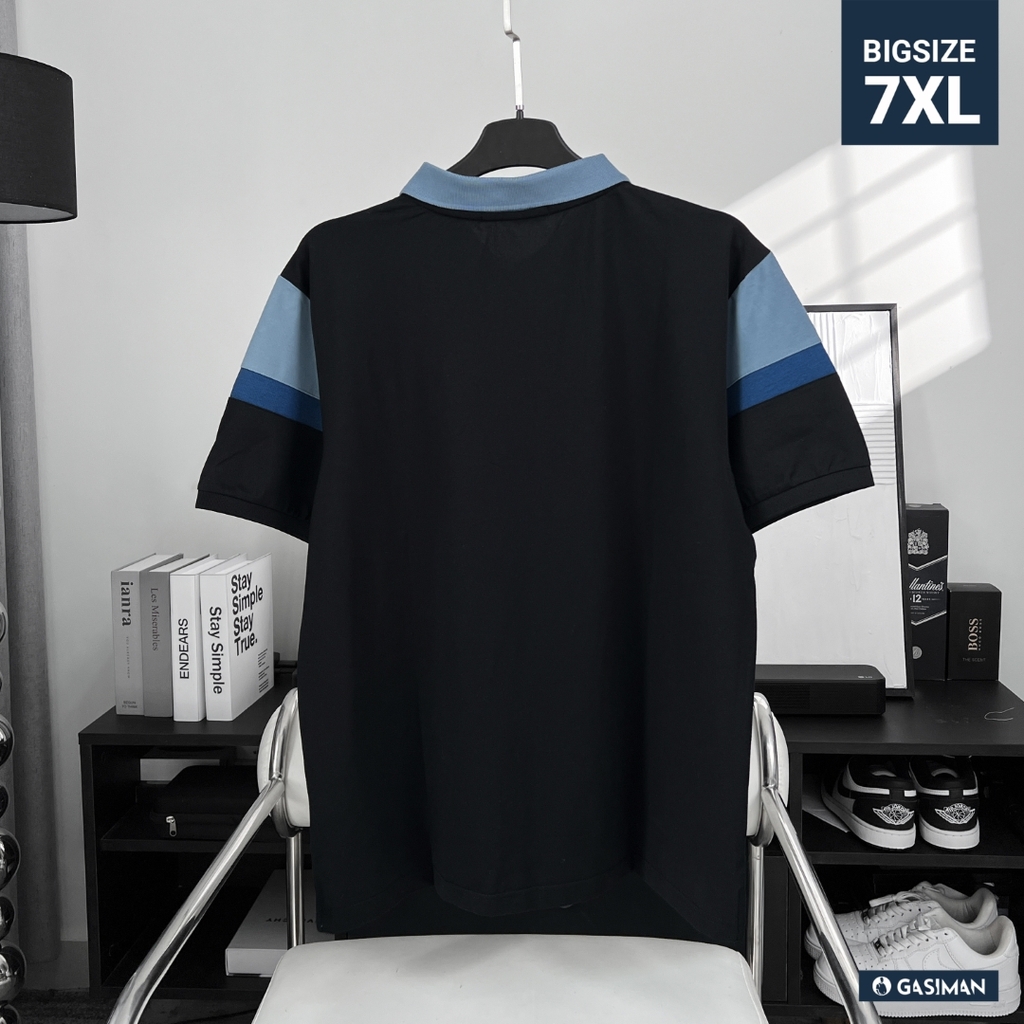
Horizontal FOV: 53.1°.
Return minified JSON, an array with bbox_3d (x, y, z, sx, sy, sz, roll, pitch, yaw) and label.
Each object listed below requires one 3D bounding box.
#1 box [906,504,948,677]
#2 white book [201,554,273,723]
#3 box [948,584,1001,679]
[{"bbox_3d":[0.673,0.132,1.729,0.094,0.282,0.090,1,6,9],"label":"box"},{"bbox_3d":[-0.417,0.187,1.566,0.037,0.216,0.176,0,6,5],"label":"white book"},{"bbox_3d":[0.765,0.200,1.721,0.083,0.148,0.068,1,6,7],"label":"box"}]

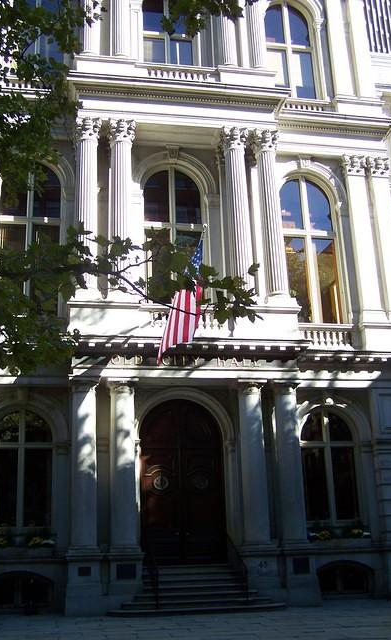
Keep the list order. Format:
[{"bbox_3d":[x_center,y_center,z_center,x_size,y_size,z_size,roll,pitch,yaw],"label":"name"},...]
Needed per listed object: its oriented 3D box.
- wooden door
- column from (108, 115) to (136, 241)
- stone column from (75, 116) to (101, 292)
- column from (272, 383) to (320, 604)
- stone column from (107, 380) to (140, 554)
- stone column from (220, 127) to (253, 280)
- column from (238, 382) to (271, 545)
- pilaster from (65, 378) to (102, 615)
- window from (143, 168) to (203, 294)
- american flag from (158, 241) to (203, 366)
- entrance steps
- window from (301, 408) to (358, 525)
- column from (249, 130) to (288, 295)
[{"bbox_3d":[-0.443,5.153,22.785,2.832,5.232,0.240,2,-19,-10],"label":"wooden door"},{"bbox_3d":[-2.615,-3.895,25.162,0.938,6.865,0.938,1,-19,-10],"label":"column"},{"bbox_3d":[-3.809,-3.925,24.947,0.938,6.865,0.938,1,-19,-10],"label":"stone column"},{"bbox_3d":[3.171,5.562,23.011,1.061,7.028,1.061,1,-19,-10],"label":"column"},{"bbox_3d":[-2.278,4.601,22.256,1.000,5.355,1.000,1,-19,-10],"label":"stone column"},{"bbox_3d":[1.589,-3.792,25.922,0.938,6.865,0.938,1,-19,-10],"label":"stone column"},{"bbox_3d":[1.806,4.338,21.633,0.806,4.992,0.806,2,-19,-10],"label":"column"},{"bbox_3d":[-3.463,5.375,21.821,1.040,7.018,1.040,1,-19,-10],"label":"pilaster"},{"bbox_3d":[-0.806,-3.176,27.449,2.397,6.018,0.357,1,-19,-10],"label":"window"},{"bbox_3d":[-0.420,-0.541,21.797,1.275,3.519,1.326,1,-19,-10],"label":"american flag"},{"bbox_3d":[-0.031,7.562,19.881,4.848,1.190,2.688,2,-19,-10],"label":"entrance steps"},{"bbox_3d":[4.478,4.872,23.658,1.891,3.840,0.288,2,-19,-10],"label":"window"},{"bbox_3d":[2.683,-3.733,24.543,0.826,6.336,0.826,2,-19,-10],"label":"column"}]

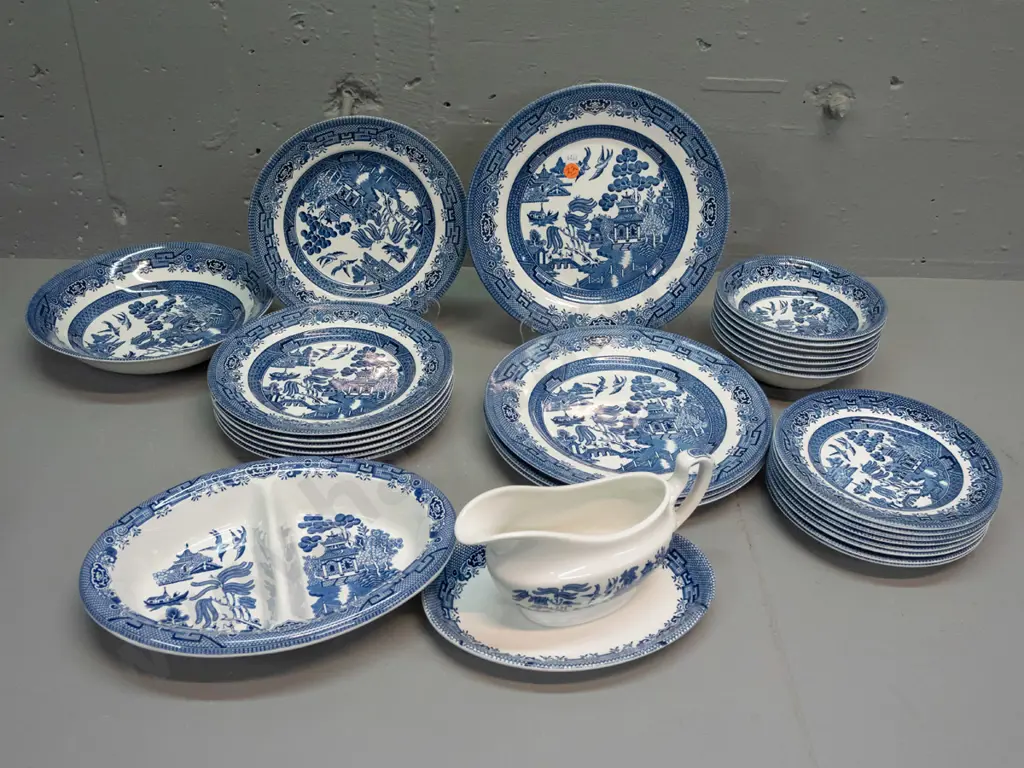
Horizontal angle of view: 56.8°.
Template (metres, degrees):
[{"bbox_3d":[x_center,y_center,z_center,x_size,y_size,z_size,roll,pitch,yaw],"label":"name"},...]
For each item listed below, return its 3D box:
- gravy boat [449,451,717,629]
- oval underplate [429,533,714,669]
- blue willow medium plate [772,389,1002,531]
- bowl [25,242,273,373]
[{"bbox_3d":[0.051,0.108,0.654,0.188,0.098,0.075,-10,37,-16],"label":"gravy boat"},{"bbox_3d":[0.041,0.149,0.674,0.209,0.022,0.148,-5,36,-10],"label":"oval underplate"},{"bbox_3d":[0.295,0.062,0.755,0.172,0.019,0.172,1,36,-1],"label":"blue willow medium plate"},{"bbox_3d":[-0.344,-0.064,0.926,0.227,0.051,0.227,1,36,-1],"label":"bowl"}]

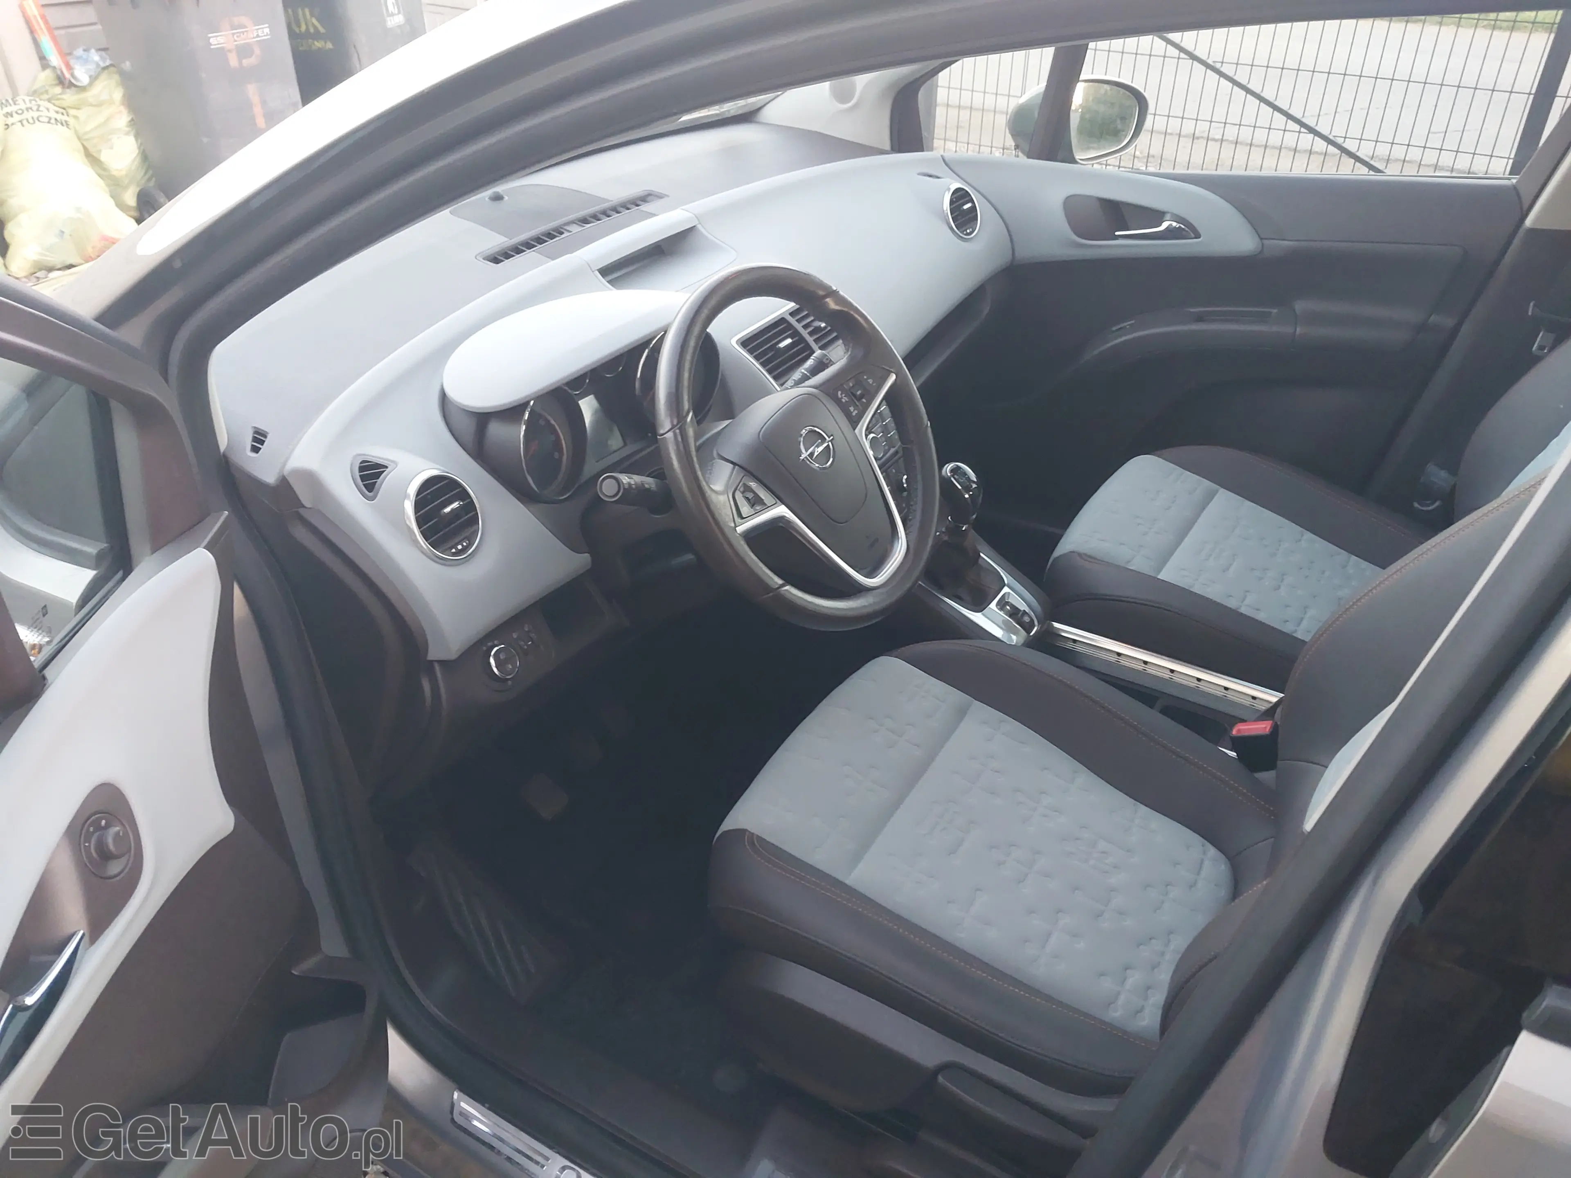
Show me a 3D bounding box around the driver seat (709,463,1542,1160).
[{"bbox_3d":[0.374,0.102,1.244,0.900,1.110,0.530,17,38,30],"label":"driver seat"}]

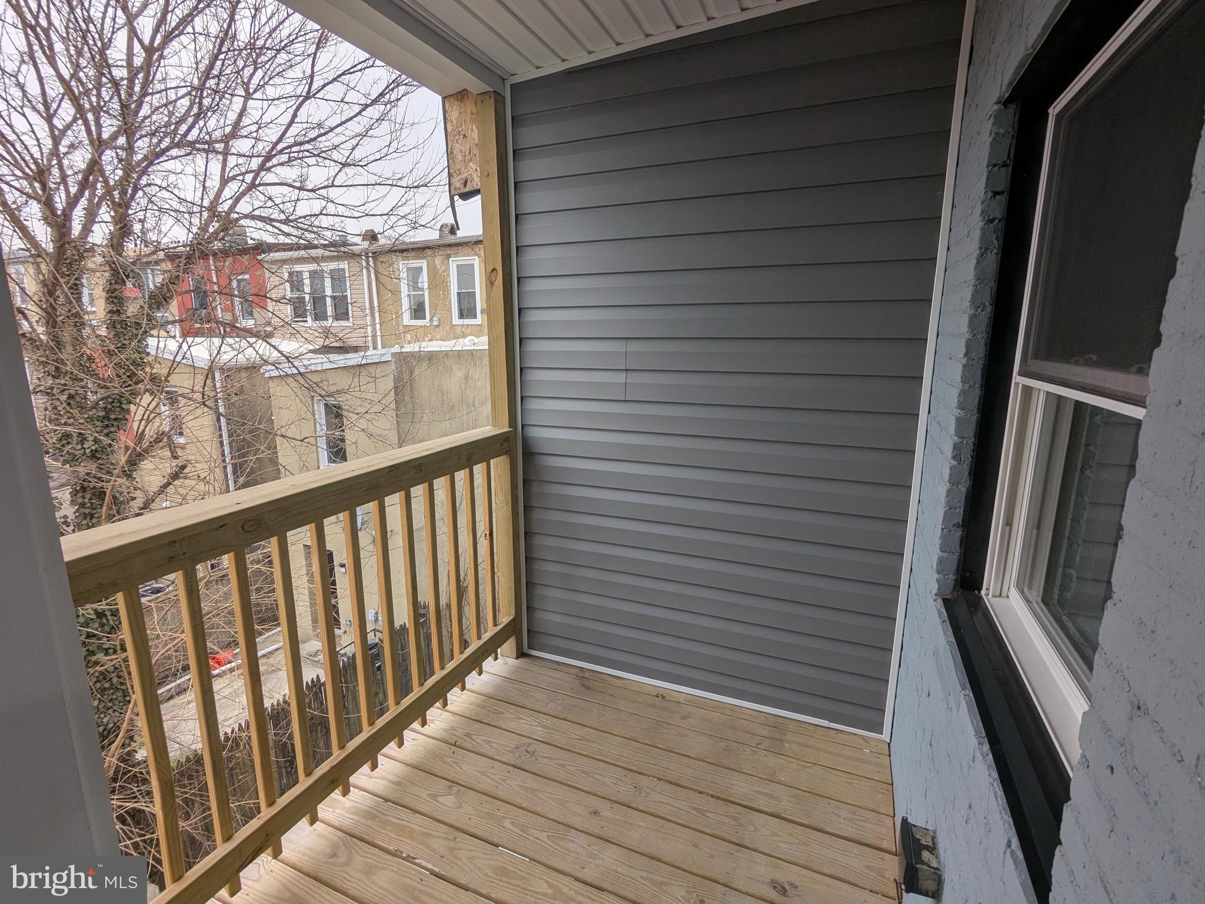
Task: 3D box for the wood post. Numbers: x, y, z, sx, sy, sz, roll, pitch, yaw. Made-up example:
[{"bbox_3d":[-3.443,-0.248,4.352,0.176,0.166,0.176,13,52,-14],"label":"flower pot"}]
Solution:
[{"bbox_3d":[-0.442,-0.220,2.506,0.089,2.475,0.089,5,13,23],"label":"wood post"}]

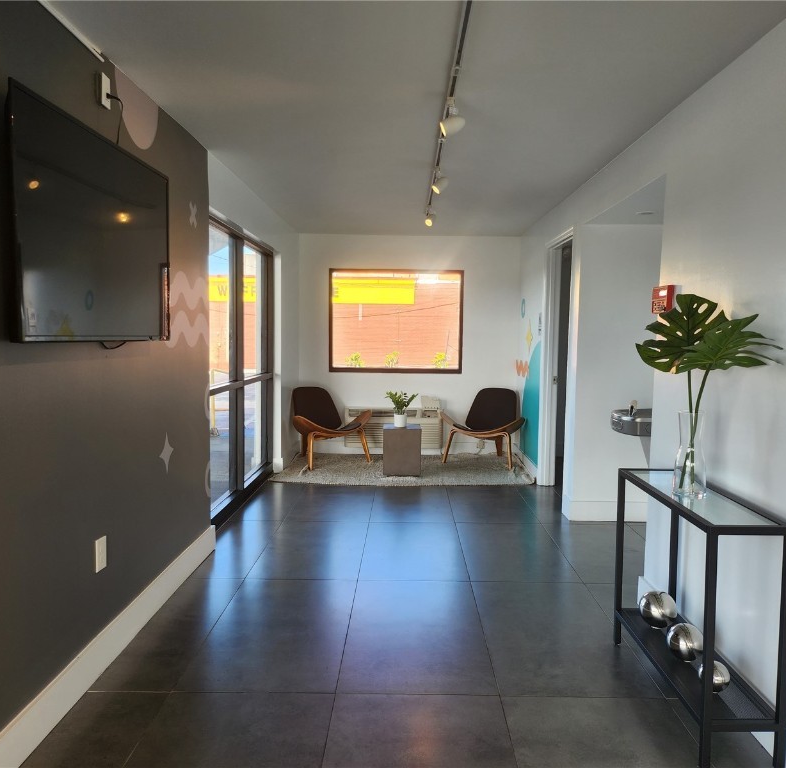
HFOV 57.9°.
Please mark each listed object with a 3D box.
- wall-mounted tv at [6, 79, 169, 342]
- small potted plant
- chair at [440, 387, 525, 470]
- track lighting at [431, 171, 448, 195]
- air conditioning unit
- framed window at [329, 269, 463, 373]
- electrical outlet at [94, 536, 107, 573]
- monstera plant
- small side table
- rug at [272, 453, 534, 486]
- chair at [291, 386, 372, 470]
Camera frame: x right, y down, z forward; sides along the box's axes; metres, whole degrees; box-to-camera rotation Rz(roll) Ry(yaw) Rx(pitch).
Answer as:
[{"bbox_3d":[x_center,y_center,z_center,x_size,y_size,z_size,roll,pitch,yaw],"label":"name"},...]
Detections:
[{"bbox_3d":[-1.069,-0.525,2.628,0.060,0.730,1.280,1,4,1],"label":"wall-mounted tv"},{"bbox_3d":[0.086,0.235,6.845,0.295,0.355,0.280,1,4,1],"label":"small potted plant"},{"bbox_3d":[1.008,0.432,7.404,0.880,0.775,0.800,3,5,28],"label":"chair"},{"bbox_3d":[0.287,-1.254,4.396,0.115,0.145,0.085,-1,5,-27],"label":"track lighting"},{"bbox_3d":[0.015,0.421,7.762,1.067,0.560,0.230,1,4,1],"label":"air conditioning unit"},{"bbox_3d":[0.033,-0.687,7.832,1.465,1.135,0.100,1,4,1],"label":"framed window"},{"bbox_3d":[-1.138,0.669,2.771,0.010,0.123,0.083,1,4,1],"label":"electrical outlet"},{"bbox_3d":[1.061,0.049,2.502,0.390,0.745,0.430,1,4,1],"label":"monstera plant"},{"bbox_3d":[0.090,0.633,6.873,0.358,0.450,0.350,1,4,1],"label":"small side table"},{"bbox_3d":[0.107,0.834,7.098,2.370,0.020,1.580,1,4,1],"label":"rug"},{"bbox_3d":[-0.694,0.421,7.293,0.880,0.775,0.800,-2,5,-36],"label":"chair"}]

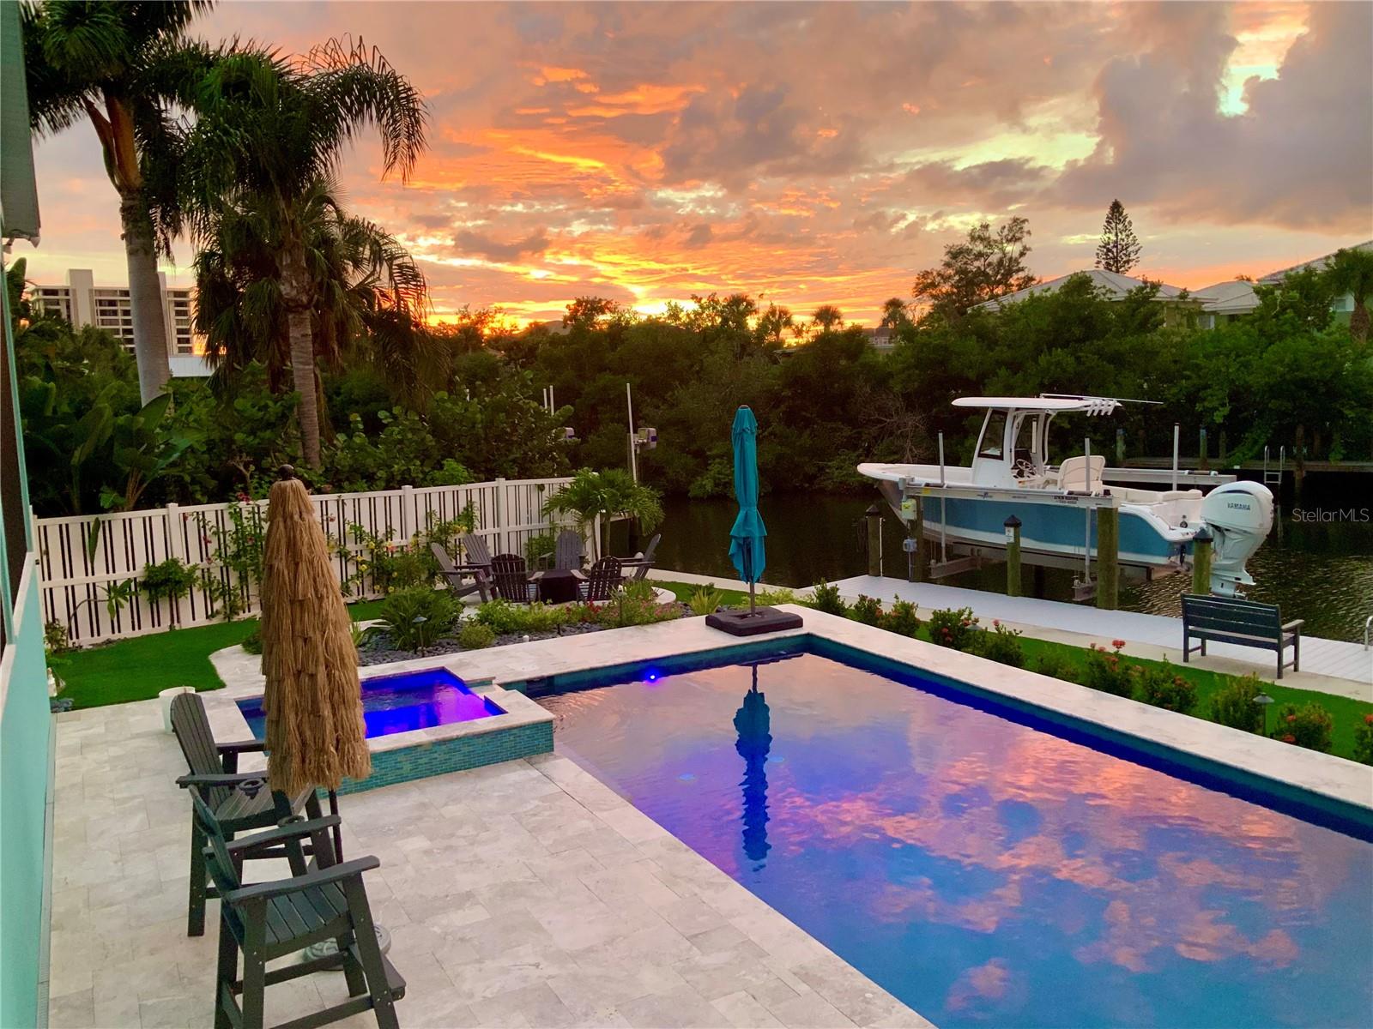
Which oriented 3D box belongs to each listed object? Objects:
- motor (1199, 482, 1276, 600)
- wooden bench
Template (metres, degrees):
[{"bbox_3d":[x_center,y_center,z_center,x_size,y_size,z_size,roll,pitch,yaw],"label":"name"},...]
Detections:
[{"bbox_3d":[8.503,0.424,17.827,0.640,1.880,1.000,-8,8,-38],"label":"motor"},{"bbox_3d":[6.684,1.408,13.889,0.600,0.890,1.230,-7,8,-37],"label":"wooden bench"}]

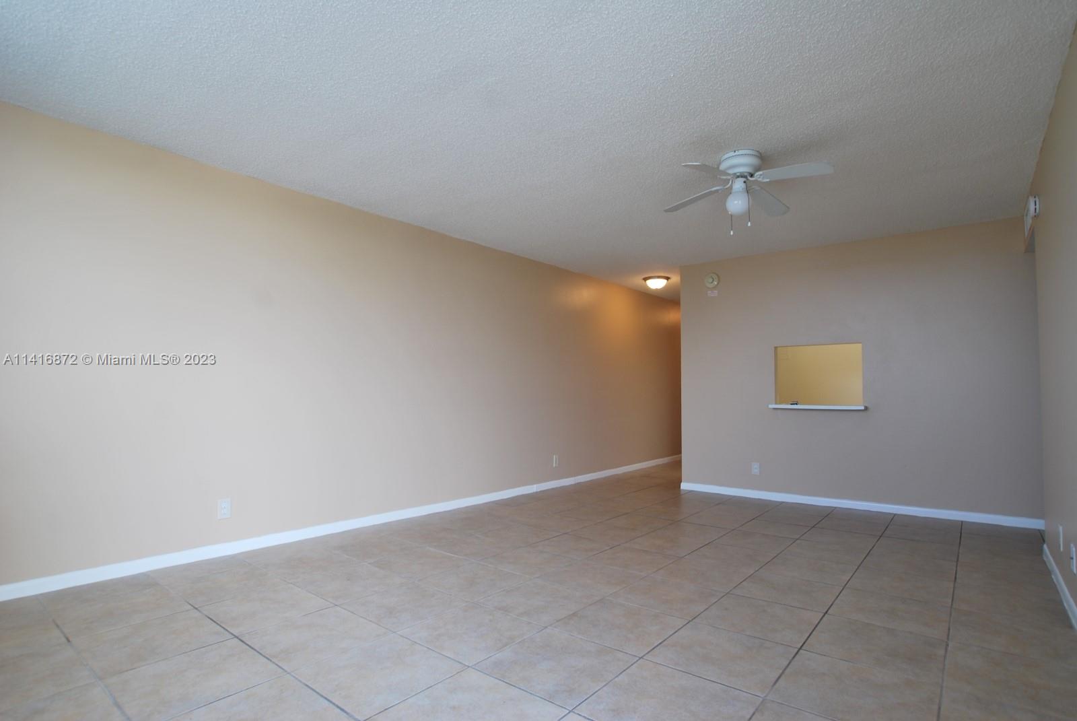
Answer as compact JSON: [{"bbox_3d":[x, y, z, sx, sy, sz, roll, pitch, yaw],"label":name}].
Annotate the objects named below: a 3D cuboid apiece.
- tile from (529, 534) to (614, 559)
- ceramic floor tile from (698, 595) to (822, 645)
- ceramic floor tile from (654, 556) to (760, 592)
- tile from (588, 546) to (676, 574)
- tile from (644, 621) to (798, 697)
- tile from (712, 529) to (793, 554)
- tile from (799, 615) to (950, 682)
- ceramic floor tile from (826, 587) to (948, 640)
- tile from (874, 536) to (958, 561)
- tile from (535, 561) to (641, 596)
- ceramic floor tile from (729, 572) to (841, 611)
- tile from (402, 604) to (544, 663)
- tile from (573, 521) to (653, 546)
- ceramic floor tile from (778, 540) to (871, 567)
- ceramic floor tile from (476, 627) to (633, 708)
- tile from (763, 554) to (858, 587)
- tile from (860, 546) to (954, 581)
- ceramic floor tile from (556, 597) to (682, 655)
[{"bbox_3d":[0.233,1.259,3.653,0.451,0.011,0.451,-4,-6,39],"label":"tile"},{"bbox_3d":[1.002,1.171,2.444,0.450,0.010,0.450,-3,-6,39],"label":"ceramic floor tile"},{"bbox_3d":[0.927,1.207,3.061,0.447,0.010,0.447,-4,-6,39],"label":"ceramic floor tile"},{"bbox_3d":[0.577,1.229,3.346,0.447,0.010,0.447,-4,-6,39],"label":"tile"},{"bbox_3d":[0.705,1.133,2.078,0.447,0.010,0.447,-4,-6,39],"label":"tile"},{"bbox_3d":[1.523,1.276,3.800,0.450,0.010,0.450,-3,-6,39],"label":"tile"},{"bbox_3d":[1.350,1.144,2.151,0.451,0.011,0.451,-4,-6,39],"label":"tile"},{"bbox_3d":[1.627,1.164,2.491,0.447,0.010,0.447,-4,-6,39],"label":"ceramic floor tile"},{"bbox_3d":[2.485,1.242,3.538,0.447,0.010,0.447,-4,-6,39],"label":"tile"},{"bbox_3d":[0.296,1.214,3.016,0.450,0.010,0.450,-3,-6,39],"label":"tile"},{"bbox_3d":[1.288,1.192,2.789,0.451,0.011,0.451,-4,-6,39],"label":"ceramic floor tile"},{"bbox_3d":[-0.281,1.150,2.299,0.447,0.010,0.447,-4,-6,39],"label":"tile"},{"bbox_3d":[0.524,1.291,4.018,0.450,0.010,0.450,-3,-6,39],"label":"tile"},{"bbox_3d":[1.849,1.238,3.474,0.447,0.010,0.447,-4,-6,39],"label":"ceramic floor tile"},{"bbox_3d":[0.069,1.129,2.014,0.447,0.010,0.447,-4,-6,39],"label":"ceramic floor tile"},{"bbox_3d":[1.577,1.218,3.140,0.451,0.011,0.451,-4,-6,39],"label":"tile"},{"bbox_3d":[2.217,1.221,3.202,0.451,0.011,0.451,-4,-6,39],"label":"tile"},{"bbox_3d":[0.359,1.165,2.373,0.450,0.010,0.450,-3,-6,39],"label":"ceramic floor tile"}]

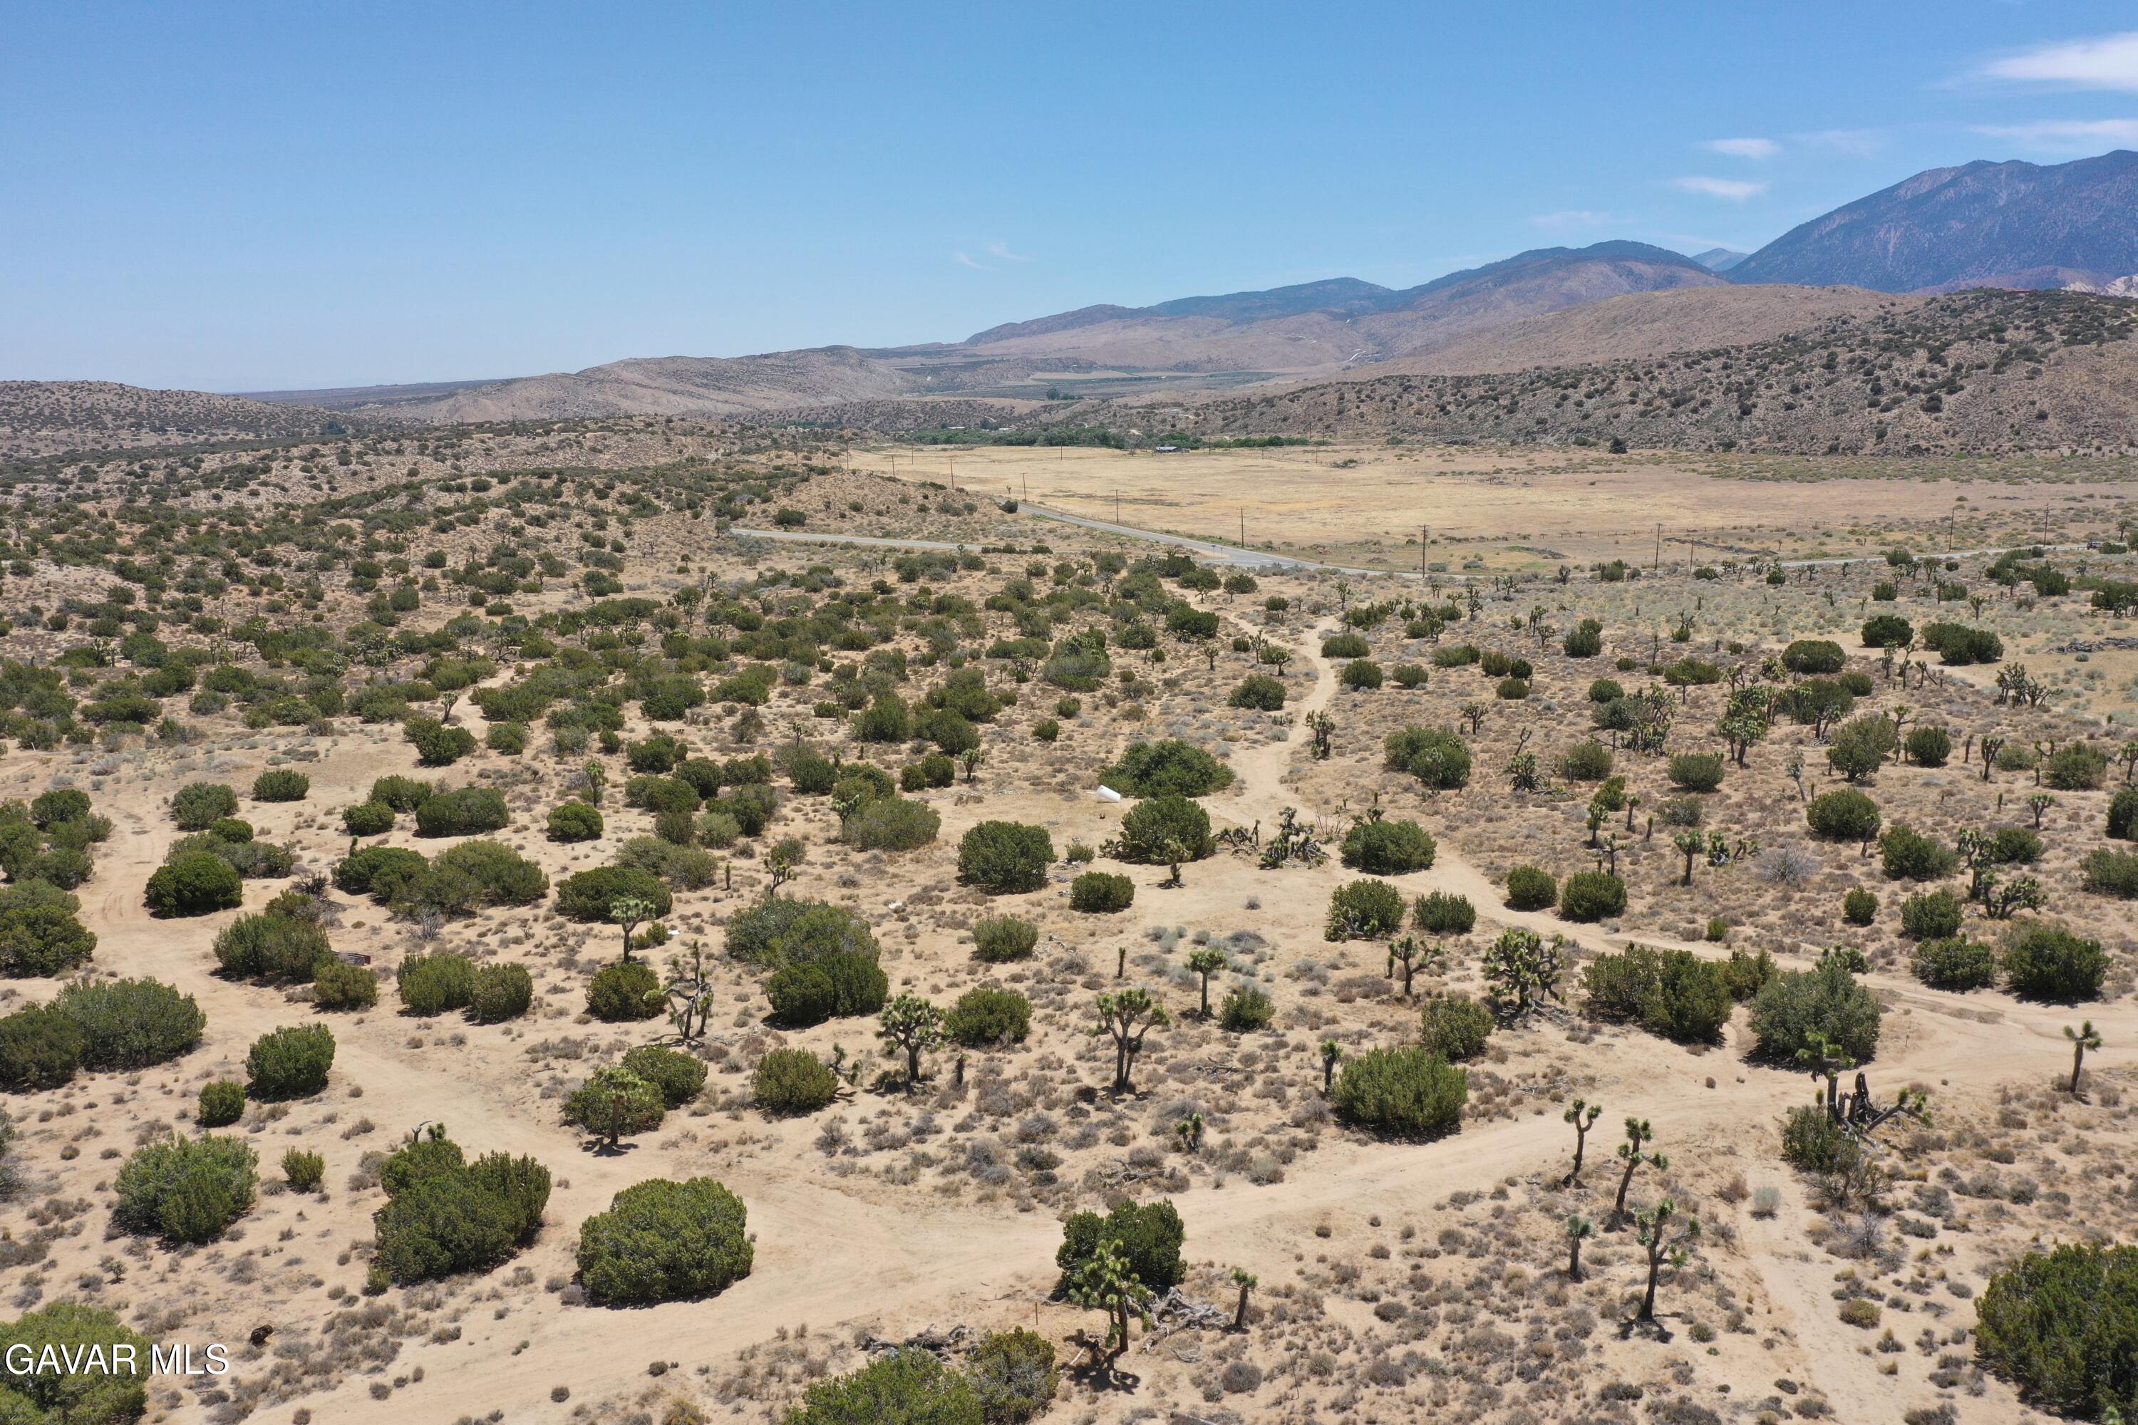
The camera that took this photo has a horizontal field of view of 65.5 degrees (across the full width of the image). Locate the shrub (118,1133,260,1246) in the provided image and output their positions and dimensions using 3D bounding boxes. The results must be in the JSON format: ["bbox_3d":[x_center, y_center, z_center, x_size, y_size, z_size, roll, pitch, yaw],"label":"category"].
[{"bbox_3d":[-31.850,17.123,60.026,4.510,3.229,4.285,-8,13,-29],"label":"shrub"}]

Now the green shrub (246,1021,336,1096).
[{"bbox_3d":[-33.339,14.932,71.337,3.356,2.901,3.189,-6,13,-26],"label":"green shrub"}]

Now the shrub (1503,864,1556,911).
[{"bbox_3d":[27.919,10.639,100.910,3.107,2.586,2.796,3,11,16],"label":"shrub"}]

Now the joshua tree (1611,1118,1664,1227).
[{"bbox_3d":[21.552,17.365,63.187,1.892,3.785,1.703,4,12,20],"label":"joshua tree"}]

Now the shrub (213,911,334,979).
[{"bbox_3d":[-37.270,10.930,77.690,4.930,3.150,4.430,-6,12,-26],"label":"shrub"}]

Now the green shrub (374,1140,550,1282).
[{"bbox_3d":[-19.519,16.060,53.409,5.190,3.460,4.670,-4,12,-21],"label":"green shrub"}]

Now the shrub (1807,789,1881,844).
[{"bbox_3d":[46.371,6.002,99.376,3.970,2.630,3.770,5,12,25],"label":"shrub"}]

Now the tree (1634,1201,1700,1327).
[{"bbox_3d":[18.007,16.474,50.091,1.850,3.960,1.570,4,12,21],"label":"tree"}]

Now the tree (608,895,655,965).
[{"bbox_3d":[-23.817,11.945,90.848,2.453,3.863,2.207,-3,11,-15],"label":"tree"}]

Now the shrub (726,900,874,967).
[{"bbox_3d":[-12.485,10.263,77.785,7.010,2.650,5.260,-2,11,-9],"label":"shrub"}]

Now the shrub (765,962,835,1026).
[{"bbox_3d":[-12.888,13.571,79.980,3.328,2.775,3.161,-2,12,-9],"label":"shrub"}]

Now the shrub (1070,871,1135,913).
[{"bbox_3d":[1.794,9.641,89.346,3.490,1.880,3.140,0,11,1],"label":"shrub"}]

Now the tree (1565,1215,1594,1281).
[{"bbox_3d":[16.912,17.785,55.180,0.948,2.227,0.900,3,12,18],"label":"tree"}]

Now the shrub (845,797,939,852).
[{"bbox_3d":[-10.382,6.355,97.546,5.750,2.640,4.600,-1,11,-6],"label":"shrub"}]

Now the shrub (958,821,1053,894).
[{"bbox_3d":[-3.379,7.608,89.724,5.220,3.230,4.960,0,11,-2],"label":"shrub"}]

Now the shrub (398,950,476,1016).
[{"bbox_3d":[-27.670,11.880,72.970,3.290,2.930,2.960,-5,12,-21],"label":"shrub"}]

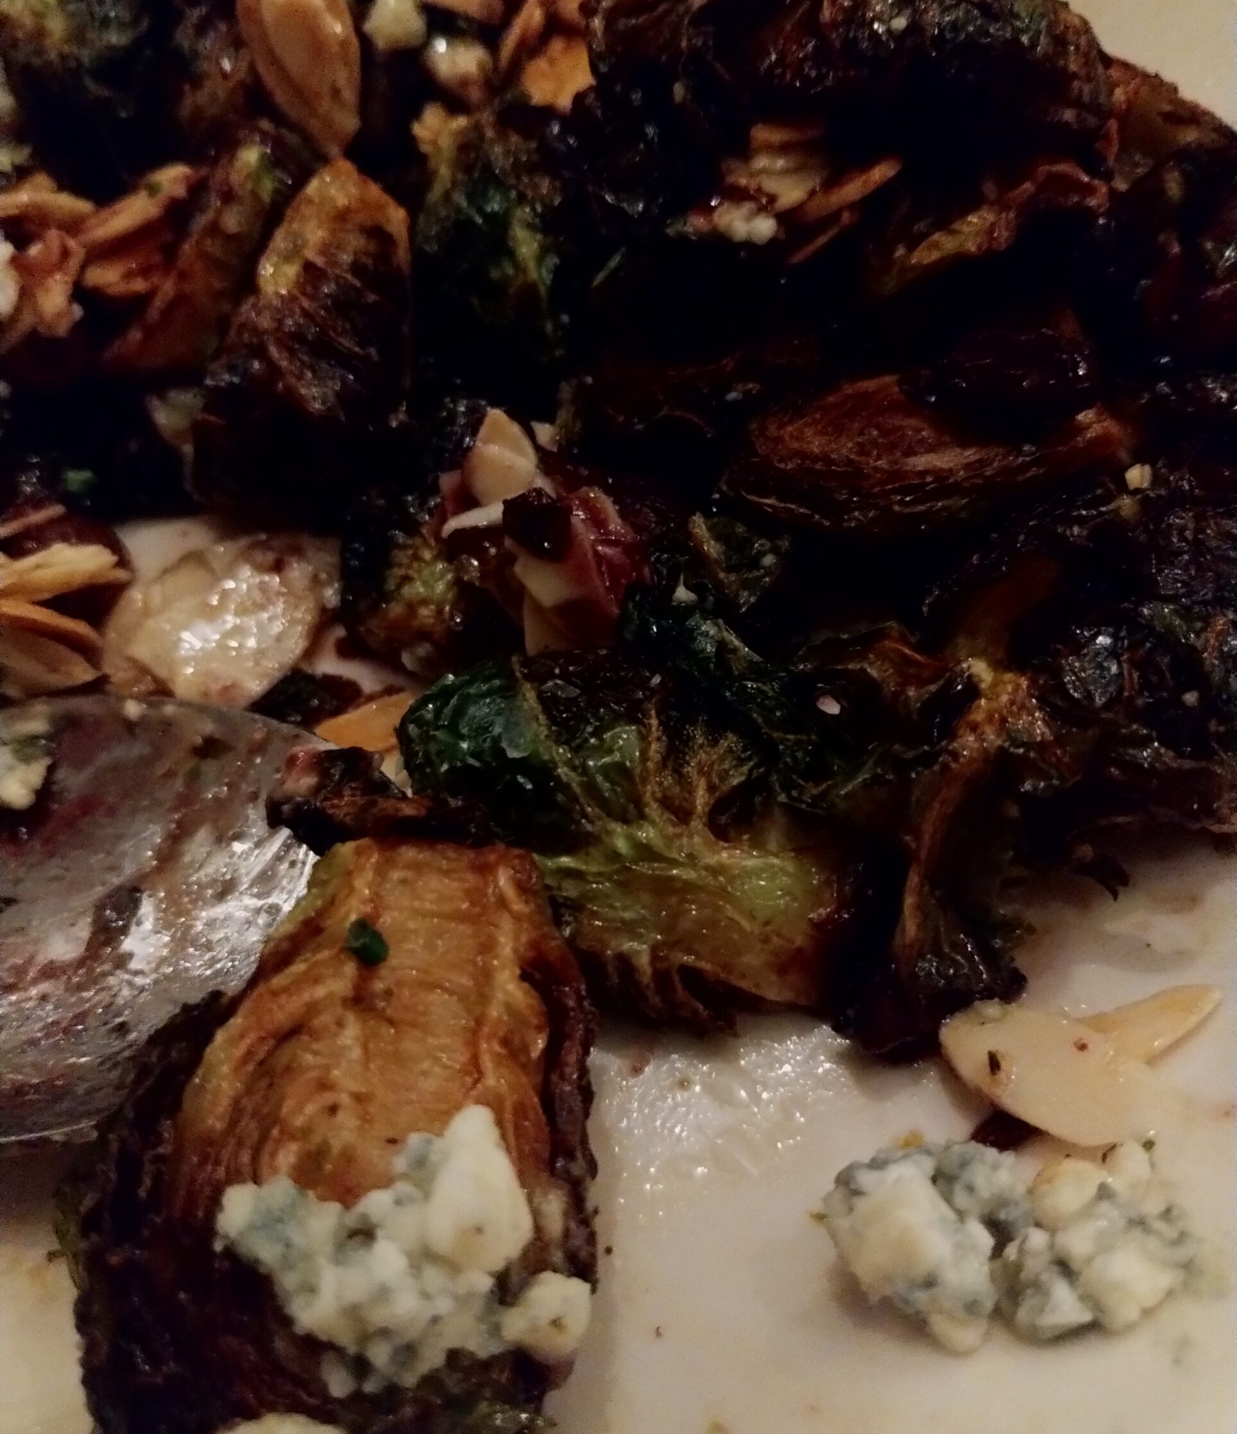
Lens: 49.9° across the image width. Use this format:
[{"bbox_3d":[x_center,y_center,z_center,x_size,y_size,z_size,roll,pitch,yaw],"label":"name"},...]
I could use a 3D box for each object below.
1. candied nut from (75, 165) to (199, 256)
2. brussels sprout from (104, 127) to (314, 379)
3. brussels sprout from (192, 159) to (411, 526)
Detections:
[{"bbox_3d":[-0.052,-0.055,0.144,0.015,0.005,0.006,-27,63,-14],"label":"candied nut"},{"bbox_3d":[-0.045,-0.051,0.148,0.016,0.019,0.026,22,62,12],"label":"brussels sprout"},{"bbox_3d":[-0.034,-0.040,0.143,0.021,0.026,0.028,3,60,1],"label":"brussels sprout"}]

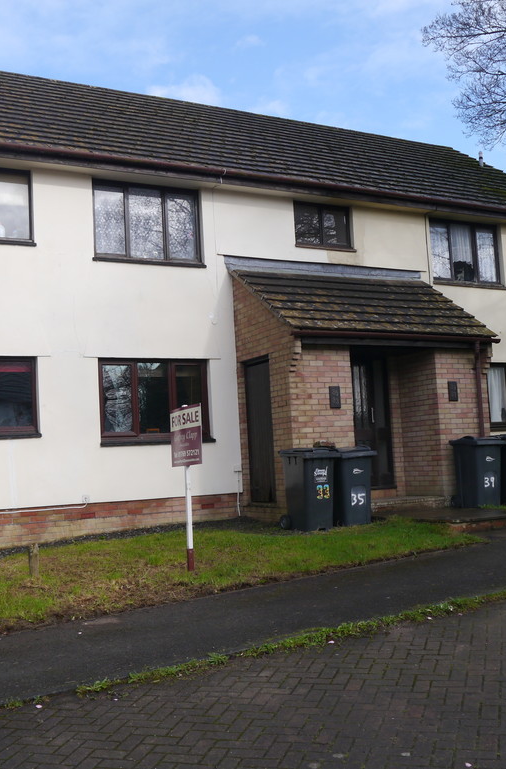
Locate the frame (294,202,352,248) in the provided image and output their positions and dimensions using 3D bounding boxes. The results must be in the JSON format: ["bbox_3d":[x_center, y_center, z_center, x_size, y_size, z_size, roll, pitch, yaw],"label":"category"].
[{"bbox_3d":[1.177,-2.672,13.960,1.167,0.698,0.100,0,-6,-28],"label":"frame"}]

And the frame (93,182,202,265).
[{"bbox_3d":[-1.567,-2.433,12.488,1.728,1.105,0.100,0,-6,-28],"label":"frame"}]

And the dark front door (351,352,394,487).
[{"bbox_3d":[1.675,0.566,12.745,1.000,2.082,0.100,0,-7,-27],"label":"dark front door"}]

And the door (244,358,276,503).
[{"bbox_3d":[0.126,0.707,12.213,0.060,2.032,0.768,0,-6,-28],"label":"door"}]

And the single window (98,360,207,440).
[{"bbox_3d":[-1.402,0.230,11.983,1.656,1.202,0.120,0,-7,-27],"label":"single window"}]

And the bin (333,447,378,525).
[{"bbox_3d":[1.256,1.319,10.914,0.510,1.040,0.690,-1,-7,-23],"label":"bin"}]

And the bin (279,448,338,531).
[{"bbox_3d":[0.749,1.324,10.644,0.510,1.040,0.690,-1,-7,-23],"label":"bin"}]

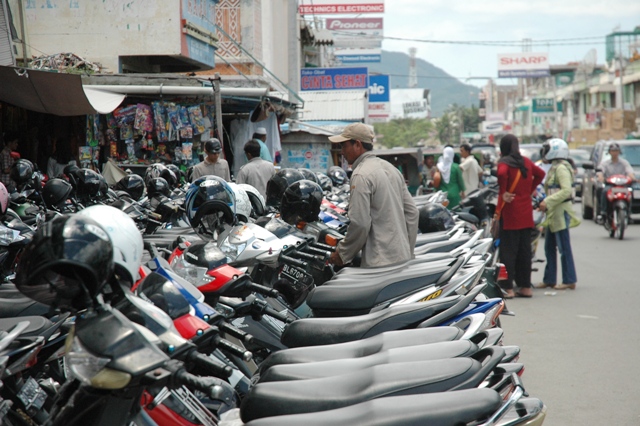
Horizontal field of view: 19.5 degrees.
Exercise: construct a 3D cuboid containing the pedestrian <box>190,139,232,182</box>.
[{"bbox_3d":[-1.280,-0.064,21.800,0.480,1.630,0.300,-2,2,-16],"label":"pedestrian"}]

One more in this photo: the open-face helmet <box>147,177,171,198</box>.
[{"bbox_3d":[-1.754,-0.272,20.300,0.250,0.250,0.300,0,2,18],"label":"open-face helmet"}]

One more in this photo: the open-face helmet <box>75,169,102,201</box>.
[{"bbox_3d":[-2.154,-0.266,17.400,0.260,0.280,0.310,-2,2,-15],"label":"open-face helmet"}]

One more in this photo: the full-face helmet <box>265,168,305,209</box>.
[{"bbox_3d":[-0.248,-0.173,13.200,0.260,0.270,0.320,1,3,30],"label":"full-face helmet"}]

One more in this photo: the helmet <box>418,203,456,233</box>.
[{"bbox_3d":[1.018,0.039,16.300,0.320,0.260,0.260,1,2,27],"label":"helmet"}]

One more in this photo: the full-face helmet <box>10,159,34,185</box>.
[{"bbox_3d":[-3.314,-0.468,20.800,0.250,0.255,0.300,-1,2,12],"label":"full-face helmet"}]

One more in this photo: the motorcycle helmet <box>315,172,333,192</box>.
[{"bbox_3d":[0.028,-0.343,21.000,0.250,0.260,0.300,-2,2,-24],"label":"motorcycle helmet"}]

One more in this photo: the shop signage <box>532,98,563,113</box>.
[{"bbox_3d":[17.682,-8.355,145.000,2.400,1.100,0.150,0,2,9],"label":"shop signage"}]

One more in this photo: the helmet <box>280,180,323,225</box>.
[{"bbox_3d":[-0.119,-0.068,12.100,0.260,0.275,0.310,0,2,18],"label":"helmet"}]

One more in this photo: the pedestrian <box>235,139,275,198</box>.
[{"bbox_3d":[-0.732,-0.032,21.000,0.470,1.620,0.330,-2,2,-20],"label":"pedestrian"}]

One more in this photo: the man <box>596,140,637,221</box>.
[{"bbox_3d":[4.693,-0.484,29.600,0.620,1.280,0.780,-1,2,4],"label":"man"}]

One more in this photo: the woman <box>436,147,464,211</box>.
[{"bbox_3d":[2.048,-0.277,29.500,0.460,1.540,0.380,-1,2,-21],"label":"woman"}]

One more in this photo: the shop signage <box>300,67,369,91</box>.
[{"bbox_3d":[0.373,-3.448,48.000,1.720,0.600,0.150,-1,2,4],"label":"shop signage"}]

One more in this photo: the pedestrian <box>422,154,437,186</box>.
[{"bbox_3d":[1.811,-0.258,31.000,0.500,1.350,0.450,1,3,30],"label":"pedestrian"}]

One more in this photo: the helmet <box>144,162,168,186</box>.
[{"bbox_3d":[-1.878,-0.432,21.500,0.260,0.270,0.310,-2,2,-30],"label":"helmet"}]

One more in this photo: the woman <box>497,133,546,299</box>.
[{"bbox_3d":[1.945,0.029,18.100,0.480,1.590,0.340,-1,2,-6],"label":"woman"}]

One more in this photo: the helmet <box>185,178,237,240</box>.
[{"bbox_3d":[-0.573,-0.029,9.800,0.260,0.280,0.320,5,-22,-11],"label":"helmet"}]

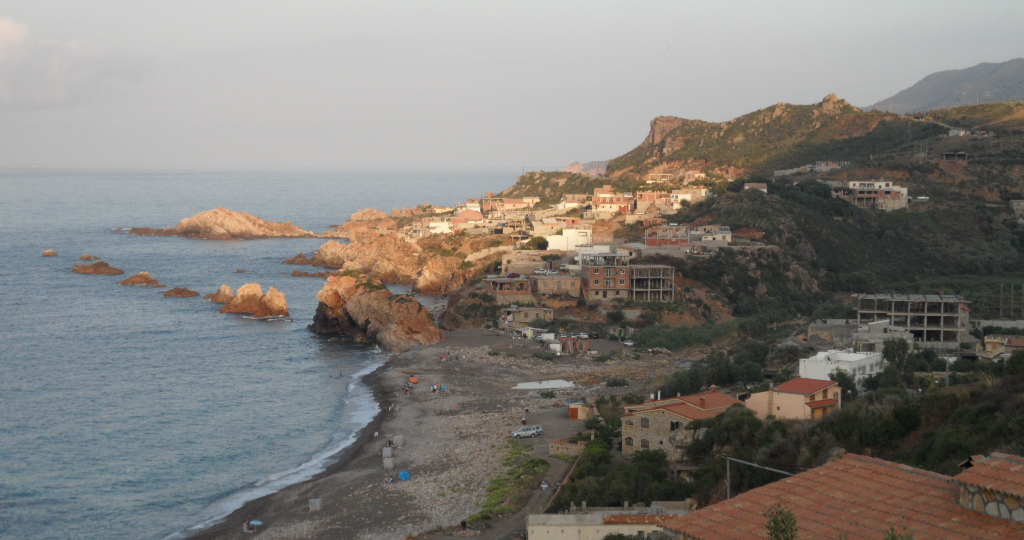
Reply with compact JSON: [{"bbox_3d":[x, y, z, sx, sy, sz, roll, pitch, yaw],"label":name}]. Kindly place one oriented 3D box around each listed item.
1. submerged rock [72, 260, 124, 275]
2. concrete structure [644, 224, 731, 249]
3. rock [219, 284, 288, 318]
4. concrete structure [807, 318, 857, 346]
[{"bbox_3d":[-176.400,-0.950,756.250,21.000,5.000,11.000,0,3,0],"label":"submerged rock"},{"bbox_3d":[54.710,-10.890,553.320,26.000,7.200,12.000,0,3,1],"label":"concrete structure"},{"bbox_3d":[-81.170,9.330,559.520,21.000,9.500,15.000,-1,3,-9],"label":"rock"},{"bbox_3d":[74.680,14.220,413.550,11.500,5.500,8.000,0,3,6],"label":"concrete structure"}]

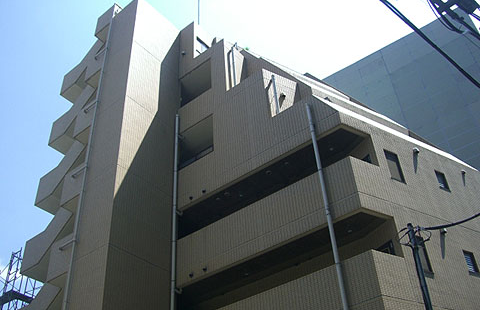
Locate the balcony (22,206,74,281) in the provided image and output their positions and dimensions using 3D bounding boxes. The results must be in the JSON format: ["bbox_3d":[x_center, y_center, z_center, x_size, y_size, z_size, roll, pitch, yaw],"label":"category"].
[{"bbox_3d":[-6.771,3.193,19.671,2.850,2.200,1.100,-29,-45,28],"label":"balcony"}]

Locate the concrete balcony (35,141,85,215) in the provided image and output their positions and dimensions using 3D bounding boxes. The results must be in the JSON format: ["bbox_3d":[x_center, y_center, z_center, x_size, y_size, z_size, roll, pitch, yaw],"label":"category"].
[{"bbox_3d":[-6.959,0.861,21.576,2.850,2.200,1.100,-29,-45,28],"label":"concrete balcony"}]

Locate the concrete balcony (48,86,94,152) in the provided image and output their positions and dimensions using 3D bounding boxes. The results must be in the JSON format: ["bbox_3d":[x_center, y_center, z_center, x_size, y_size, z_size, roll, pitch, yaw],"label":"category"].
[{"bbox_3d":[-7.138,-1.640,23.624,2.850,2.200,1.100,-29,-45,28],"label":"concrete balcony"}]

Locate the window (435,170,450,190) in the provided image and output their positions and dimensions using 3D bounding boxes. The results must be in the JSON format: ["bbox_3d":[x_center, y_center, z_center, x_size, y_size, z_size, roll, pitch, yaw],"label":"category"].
[{"bbox_3d":[6.339,0.830,16.595,0.490,0.720,0.120,19,-44,-25],"label":"window"}]

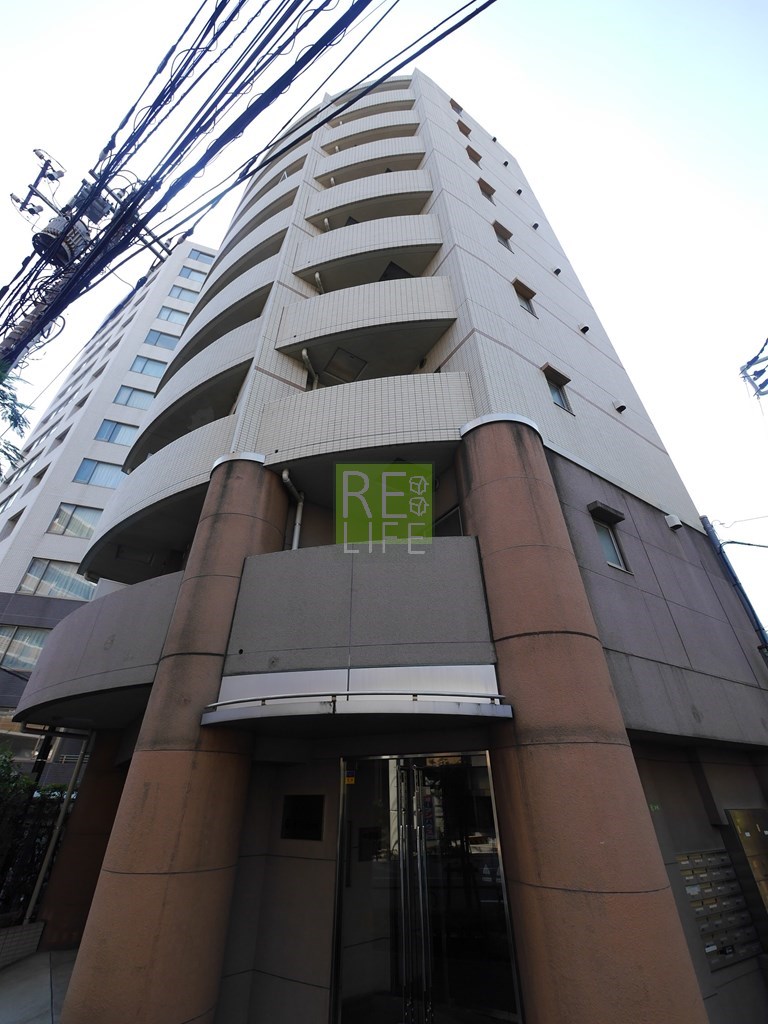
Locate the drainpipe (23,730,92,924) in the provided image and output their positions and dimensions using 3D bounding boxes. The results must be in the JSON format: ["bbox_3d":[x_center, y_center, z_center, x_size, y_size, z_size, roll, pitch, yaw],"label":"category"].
[{"bbox_3d":[-5.456,5.207,7.027,0.100,2.540,0.100,19,-39,-26],"label":"drainpipe"}]

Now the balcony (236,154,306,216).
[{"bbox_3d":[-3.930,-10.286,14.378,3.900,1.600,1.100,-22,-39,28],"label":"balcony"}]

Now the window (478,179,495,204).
[{"bbox_3d":[3.007,-9.256,12.006,0.600,0.900,0.200,19,-39,-27],"label":"window"}]

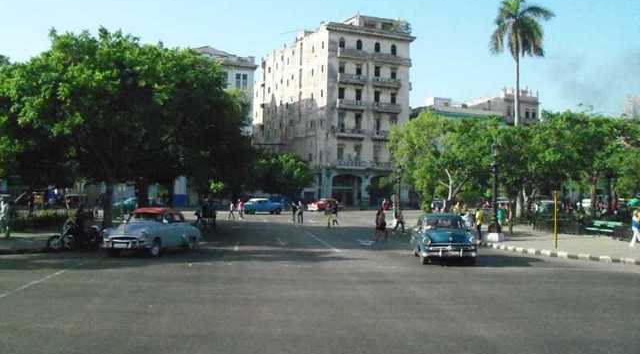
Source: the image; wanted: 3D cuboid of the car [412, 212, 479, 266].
[{"bbox_3d":[4.150,2.005,22.156,1.830,1.620,4.900,0,-1,5],"label":"car"}]

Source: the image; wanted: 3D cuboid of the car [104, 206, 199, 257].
[{"bbox_3d":[-6.280,2.059,24.856,1.870,1.650,5.000,0,-1,12],"label":"car"}]

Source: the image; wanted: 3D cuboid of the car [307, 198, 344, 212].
[{"bbox_3d":[0.746,3.409,79.017,4.800,1.550,1.850,2,-1,-30],"label":"car"}]

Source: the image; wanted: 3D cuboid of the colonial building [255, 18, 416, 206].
[{"bbox_3d":[1.005,-9.252,104.233,14.000,27.800,31.500,2,-1,-25],"label":"colonial building"}]

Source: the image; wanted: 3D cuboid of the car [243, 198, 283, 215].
[{"bbox_3d":[-5.950,3.188,68.141,4.500,1.600,1.750,0,-2,-14],"label":"car"}]

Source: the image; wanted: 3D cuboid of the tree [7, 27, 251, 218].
[{"bbox_3d":[-12.500,-3.028,42.091,15.000,12.700,14.000,0,-1,0],"label":"tree"}]

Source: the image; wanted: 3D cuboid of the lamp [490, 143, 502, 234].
[{"bbox_3d":[8.648,0.690,31.654,0.580,4.550,0.580,1,-1,0],"label":"lamp"}]

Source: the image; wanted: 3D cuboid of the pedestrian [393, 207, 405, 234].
[{"bbox_3d":[4.679,2.528,38.318,0.600,1.630,0.500,1,-1,6],"label":"pedestrian"}]

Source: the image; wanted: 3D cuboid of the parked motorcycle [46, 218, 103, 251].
[{"bbox_3d":[-9.569,2.203,25.213,2.100,1.180,0.800,1,-1,-14],"label":"parked motorcycle"}]

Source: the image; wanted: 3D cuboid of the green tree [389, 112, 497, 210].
[{"bbox_3d":[10.687,-1.052,56.106,9.200,9.500,9.000,1,-1,0],"label":"green tree"}]

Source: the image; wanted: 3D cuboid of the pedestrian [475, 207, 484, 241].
[{"bbox_3d":[7.420,2.189,29.954,0.420,1.650,0.500,0,-1,-6],"label":"pedestrian"}]

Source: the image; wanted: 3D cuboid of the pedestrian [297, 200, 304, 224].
[{"bbox_3d":[-1.381,2.600,46.818,0.500,1.650,0.400,1,-1,18],"label":"pedestrian"}]

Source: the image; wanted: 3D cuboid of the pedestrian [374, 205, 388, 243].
[{"bbox_3d":[2.870,2.184,30.154,0.550,1.670,0.500,0,-2,18],"label":"pedestrian"}]

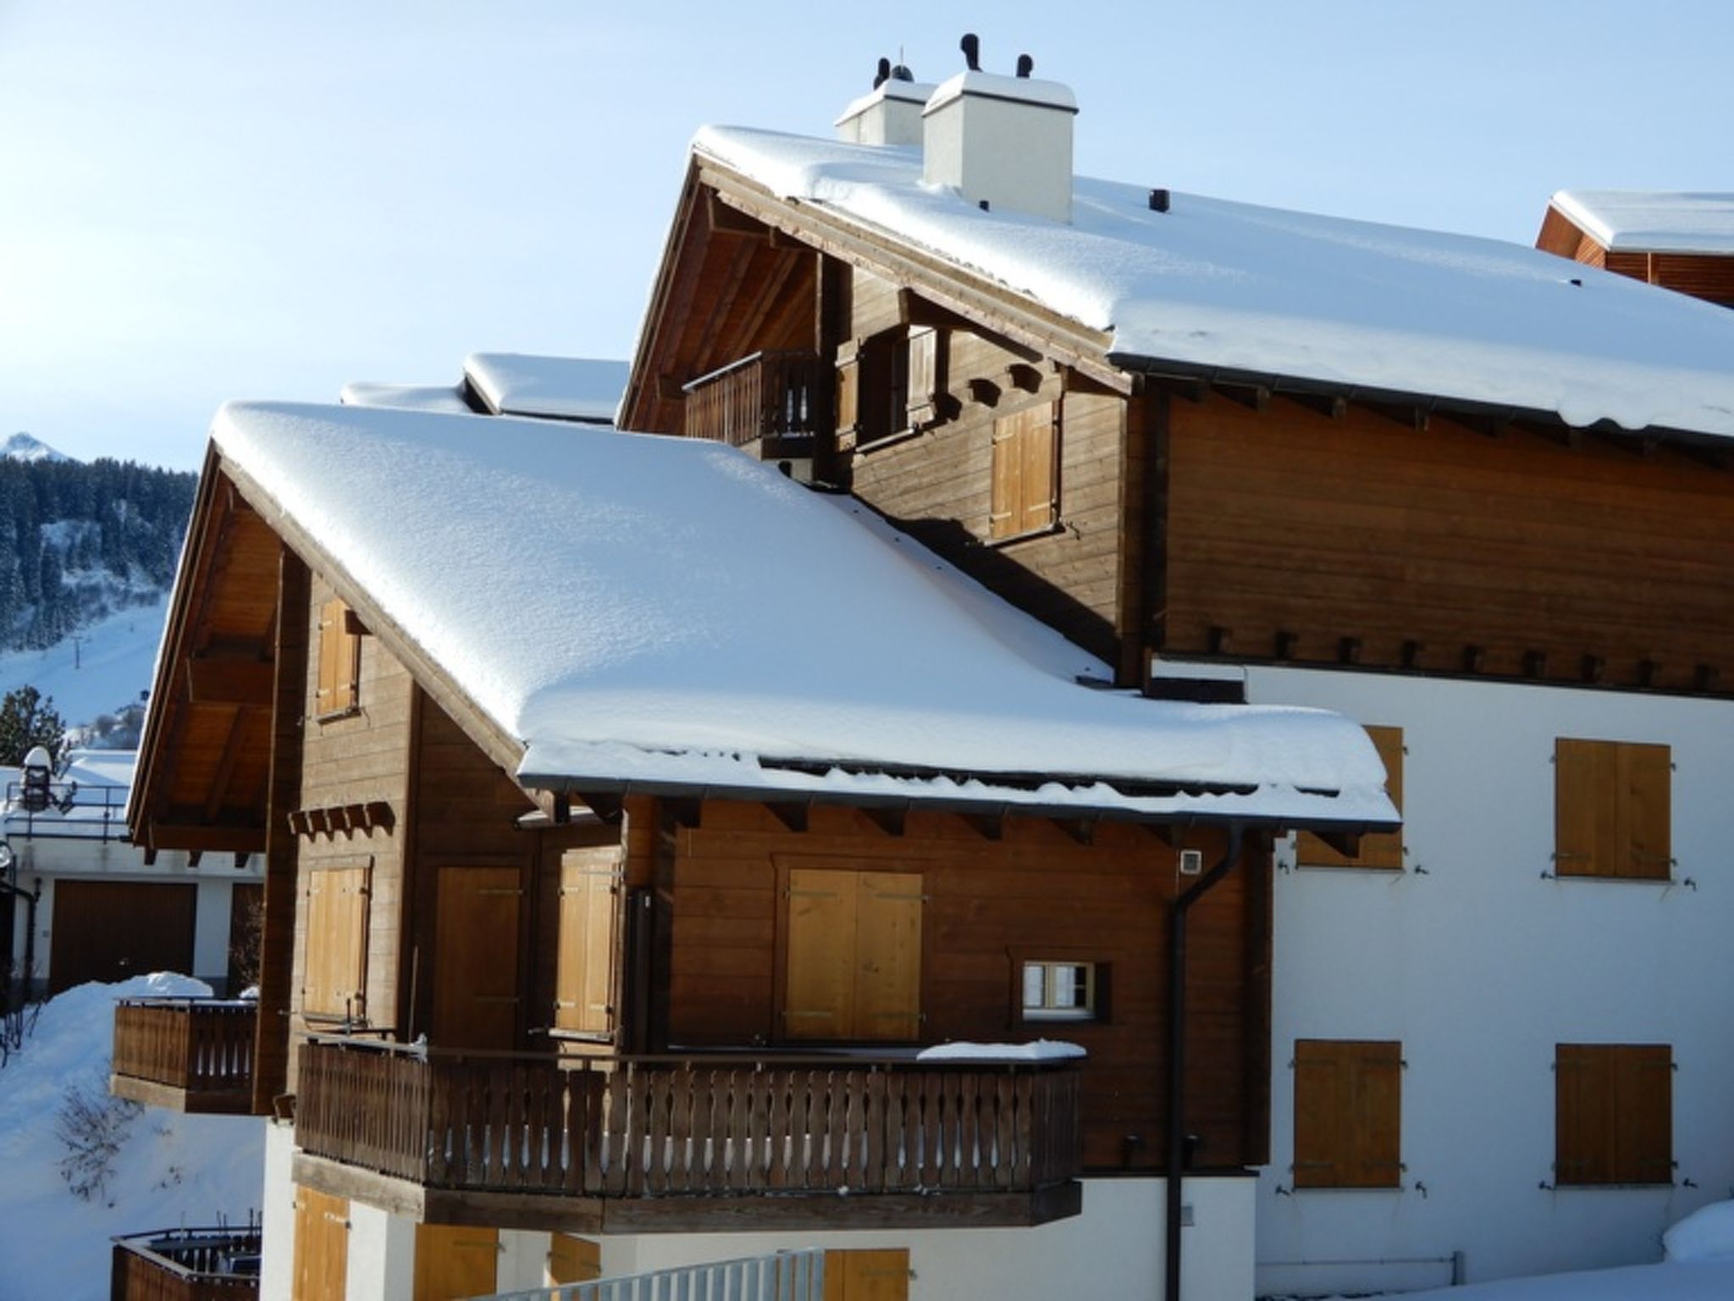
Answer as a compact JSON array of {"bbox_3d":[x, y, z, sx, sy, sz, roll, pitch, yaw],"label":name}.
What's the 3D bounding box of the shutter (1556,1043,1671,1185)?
[{"bbox_3d":[6.782,4.205,25.924,1.303,1.240,0.100,4,-6,-24],"label":"shutter"}]

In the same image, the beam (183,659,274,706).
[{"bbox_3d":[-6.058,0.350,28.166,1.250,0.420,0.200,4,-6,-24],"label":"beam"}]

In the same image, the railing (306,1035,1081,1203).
[{"bbox_3d":[-1.267,3.488,21.866,5.270,0.970,4.570,4,-6,-24],"label":"railing"}]

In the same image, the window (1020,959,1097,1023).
[{"bbox_3d":[1.509,2.683,22.529,0.735,0.467,0.137,5,-7,-26],"label":"window"}]

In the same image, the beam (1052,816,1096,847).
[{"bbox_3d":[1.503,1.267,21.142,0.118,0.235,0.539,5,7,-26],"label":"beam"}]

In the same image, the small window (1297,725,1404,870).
[{"bbox_3d":[4.246,1.273,25.017,1.103,1.246,0.060,4,-6,-24],"label":"small window"}]

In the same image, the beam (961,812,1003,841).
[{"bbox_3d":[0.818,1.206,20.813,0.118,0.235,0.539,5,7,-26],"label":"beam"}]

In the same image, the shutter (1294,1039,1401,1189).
[{"bbox_3d":[4.131,4.005,24.653,1.141,1.278,0.098,5,-7,-26],"label":"shutter"}]

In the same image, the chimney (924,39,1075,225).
[{"bbox_3d":[1.335,-5.212,28.879,1.300,1.980,0.940,4,-6,-24],"label":"chimney"}]

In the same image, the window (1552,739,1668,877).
[{"bbox_3d":[6.851,1.466,26.209,1.303,1.247,0.100,4,-6,-24],"label":"window"}]

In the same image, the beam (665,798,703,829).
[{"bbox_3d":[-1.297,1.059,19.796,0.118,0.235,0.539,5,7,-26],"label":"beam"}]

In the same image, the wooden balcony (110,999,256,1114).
[{"bbox_3d":[-7.287,4.305,31.215,1.078,0.916,3.234,5,-7,-26],"label":"wooden balcony"}]

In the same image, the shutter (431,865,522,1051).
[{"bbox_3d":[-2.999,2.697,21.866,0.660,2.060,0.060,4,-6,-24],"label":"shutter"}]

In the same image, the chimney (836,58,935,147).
[{"bbox_3d":[0.476,-5.690,31.113,1.220,1.450,1.280,4,-6,-24],"label":"chimney"}]

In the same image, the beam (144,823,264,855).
[{"bbox_3d":[-7.060,2.030,30.726,1.362,0.297,0.216,5,-7,-26],"label":"beam"}]

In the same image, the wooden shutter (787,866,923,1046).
[{"bbox_3d":[-0.094,2.313,21.640,1.117,1.264,0.078,5,-7,-26],"label":"wooden shutter"}]

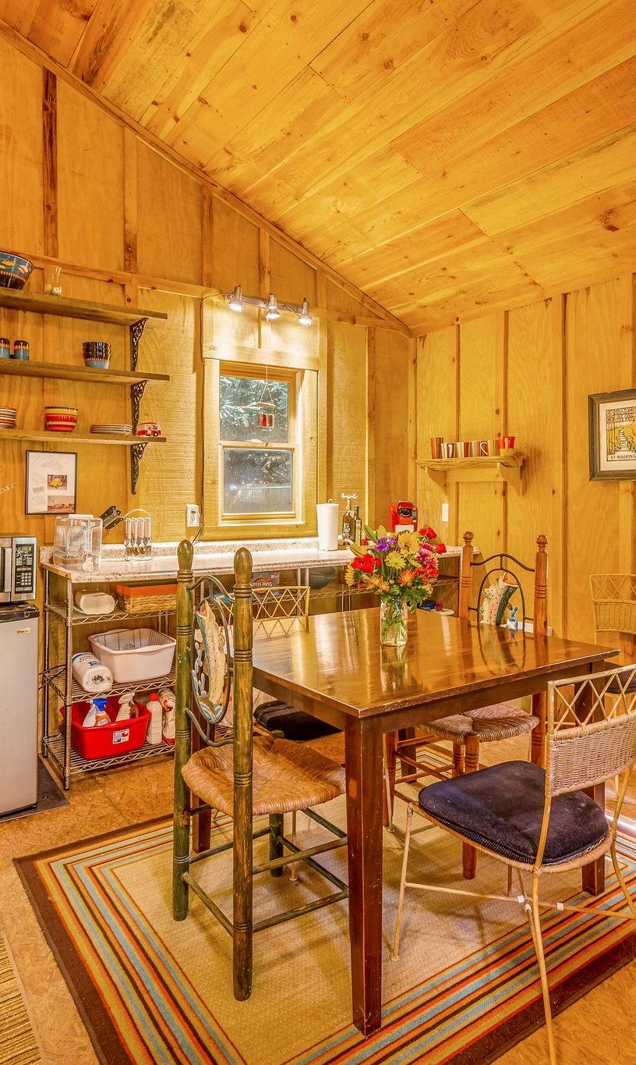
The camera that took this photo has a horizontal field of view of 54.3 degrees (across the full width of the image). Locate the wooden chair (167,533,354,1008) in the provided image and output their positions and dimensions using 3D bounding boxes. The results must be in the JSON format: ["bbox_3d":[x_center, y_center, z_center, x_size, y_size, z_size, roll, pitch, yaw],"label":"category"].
[{"bbox_3d":[-0.156,0.606,1.842,0.420,1.150,0.480,-1,2,-34],"label":"wooden chair"}]

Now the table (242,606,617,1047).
[{"bbox_3d":[0.256,0.758,2.149,1.050,0.770,1.020,-1,3,-32],"label":"table"}]

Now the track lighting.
[{"bbox_3d":[-0.296,-1.340,3.704,0.600,0.165,0.140,-1,2,-33],"label":"track lighting"}]

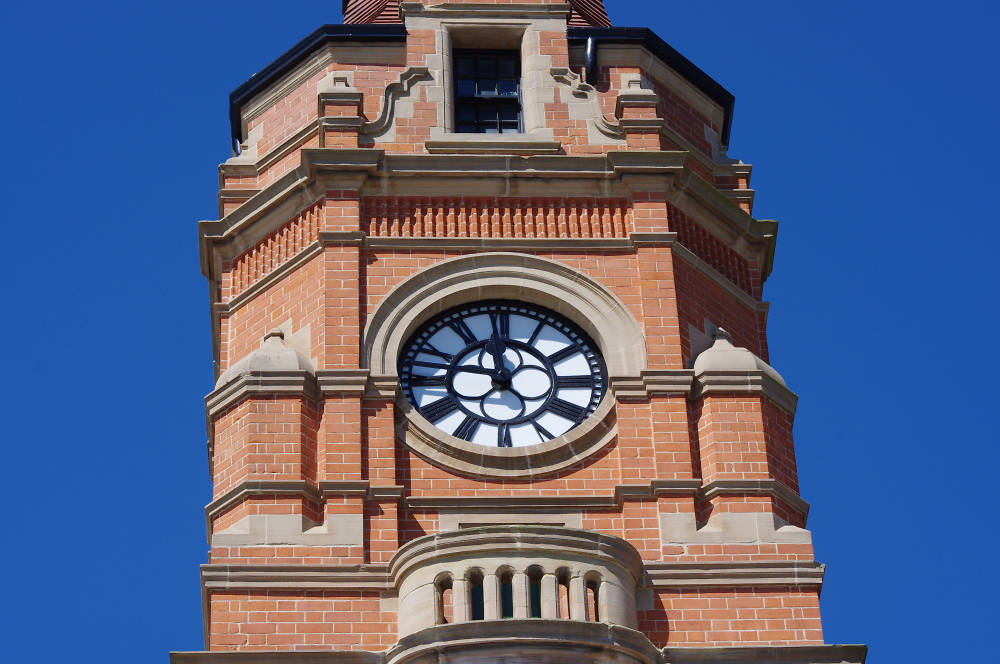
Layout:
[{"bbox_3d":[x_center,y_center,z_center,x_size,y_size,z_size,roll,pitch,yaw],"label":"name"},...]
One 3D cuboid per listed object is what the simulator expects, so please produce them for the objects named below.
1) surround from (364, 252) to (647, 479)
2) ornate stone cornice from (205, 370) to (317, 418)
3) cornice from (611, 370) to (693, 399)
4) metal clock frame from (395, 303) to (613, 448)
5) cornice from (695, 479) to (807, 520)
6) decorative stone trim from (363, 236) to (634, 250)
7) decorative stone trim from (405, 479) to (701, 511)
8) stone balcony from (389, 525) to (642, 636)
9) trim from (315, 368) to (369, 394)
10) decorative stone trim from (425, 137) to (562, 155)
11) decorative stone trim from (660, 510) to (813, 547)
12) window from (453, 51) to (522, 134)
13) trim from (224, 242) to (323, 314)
[{"bbox_3d":[0.039,0.257,19.982,1.950,1.950,0.260,0,-42,-3],"label":"surround"},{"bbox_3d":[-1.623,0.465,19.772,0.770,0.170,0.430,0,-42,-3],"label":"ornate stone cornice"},{"bbox_3d":[1.036,0.371,19.801,0.580,0.165,0.160,0,-42,-3],"label":"cornice"},{"bbox_3d":[0.031,0.318,19.632,1.440,1.440,0.110,0,-38,-4],"label":"metal clock frame"},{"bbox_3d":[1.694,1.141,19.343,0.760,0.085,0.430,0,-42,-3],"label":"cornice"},{"bbox_3d":[-0.006,-0.623,20.654,1.930,0.070,0.075,0,-42,-3],"label":"decorative stone trim"},{"bbox_3d":[0.349,1.066,18.923,1.910,0.078,0.250,0,-38,-4],"label":"decorative stone trim"},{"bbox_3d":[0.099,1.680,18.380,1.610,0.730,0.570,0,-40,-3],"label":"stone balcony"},{"bbox_3d":[-1.042,0.363,19.284,0.365,0.162,0.140,0,-38,-4],"label":"trim"},{"bbox_3d":[-0.048,-1.346,21.360,1.000,0.085,0.100,0,-42,-3],"label":"decorative stone trim"},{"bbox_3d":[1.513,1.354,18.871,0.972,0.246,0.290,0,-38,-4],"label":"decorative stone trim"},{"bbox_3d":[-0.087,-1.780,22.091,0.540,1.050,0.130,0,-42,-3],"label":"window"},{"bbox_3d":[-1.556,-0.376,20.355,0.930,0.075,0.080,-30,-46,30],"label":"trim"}]

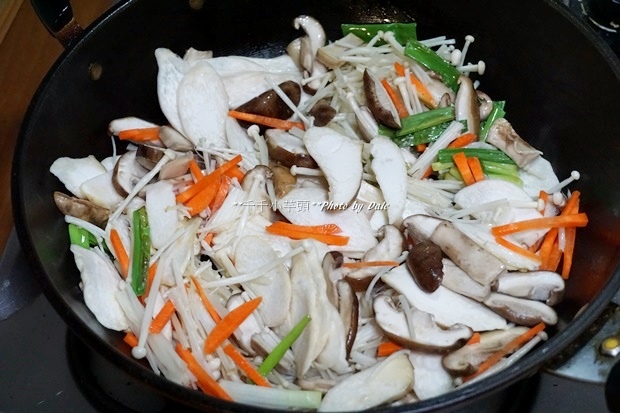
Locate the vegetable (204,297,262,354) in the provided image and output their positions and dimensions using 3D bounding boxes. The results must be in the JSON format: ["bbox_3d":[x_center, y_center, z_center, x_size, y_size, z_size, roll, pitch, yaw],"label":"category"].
[{"bbox_3d":[-0.041,0.065,0.567,0.009,0.006,0.043,33,59,25],"label":"vegetable"}]

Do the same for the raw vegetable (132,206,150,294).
[{"bbox_3d":[-0.097,0.026,0.603,0.010,0.007,0.056,-4,54,-2],"label":"raw vegetable"}]

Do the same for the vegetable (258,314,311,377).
[{"bbox_3d":[-0.014,0.075,0.557,0.005,0.005,0.044,31,61,25],"label":"vegetable"}]

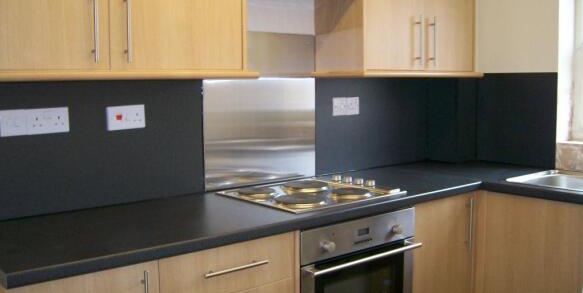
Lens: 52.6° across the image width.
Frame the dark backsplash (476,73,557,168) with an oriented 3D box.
[{"bbox_3d":[1.183,-0.142,3.120,0.030,0.482,0.450,-5,8,-39],"label":"dark backsplash"}]

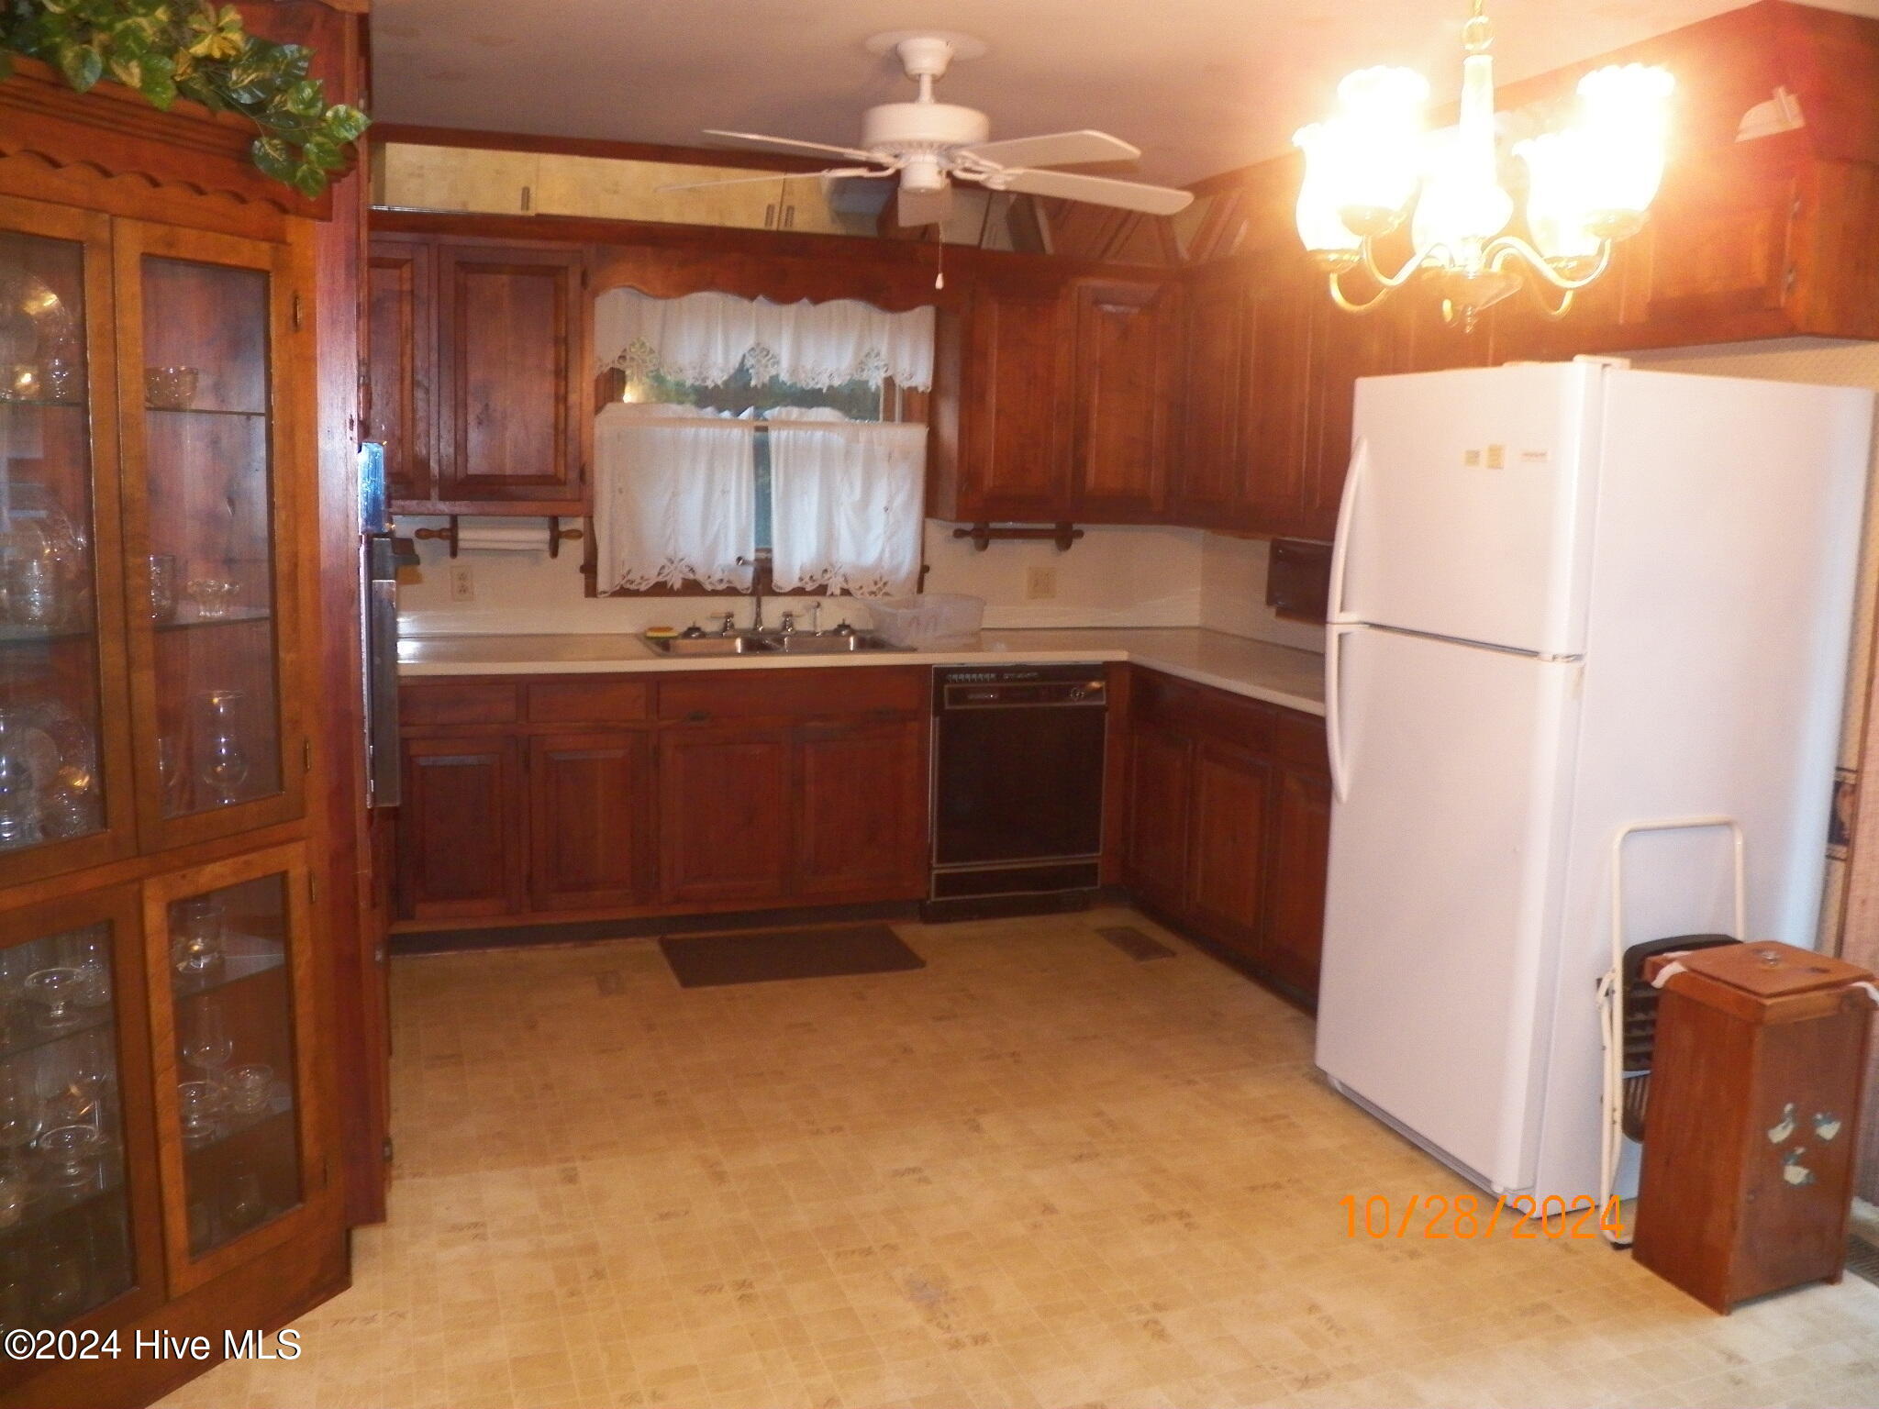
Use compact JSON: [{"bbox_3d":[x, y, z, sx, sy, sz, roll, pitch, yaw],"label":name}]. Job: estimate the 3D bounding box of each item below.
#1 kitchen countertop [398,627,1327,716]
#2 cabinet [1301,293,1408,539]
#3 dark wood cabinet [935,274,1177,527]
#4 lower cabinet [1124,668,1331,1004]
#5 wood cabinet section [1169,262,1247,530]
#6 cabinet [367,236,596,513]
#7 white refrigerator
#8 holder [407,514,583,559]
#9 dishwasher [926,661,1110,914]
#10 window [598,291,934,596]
[{"bbox_3d":[-0.083,-0.087,4.436,3.004,0.039,2.060,-2,9,-19],"label":"kitchen countertop"},{"bbox_3d":[1.329,-0.879,4.393,0.319,0.813,0.519,-2,9,-19],"label":"cabinet"},{"bbox_3d":[0.407,-1.072,5.380,0.818,0.848,0.319,-2,9,-19],"label":"dark wood cabinet"},{"bbox_3d":[1.135,0.373,4.593,0.622,0.858,1.372,-2,9,-19],"label":"lower cabinet"},{"bbox_3d":[1.079,-1.034,5.173,0.320,0.870,0.450,-2,9,-18],"label":"wood cabinet section"},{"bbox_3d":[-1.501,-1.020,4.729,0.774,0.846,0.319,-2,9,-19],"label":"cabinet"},{"bbox_3d":[1.381,0.146,3.374,0.775,1.681,0.694,-2,9,-19],"label":"white refrigerator"},{"bbox_3d":[-1.391,-0.531,4.798,0.512,0.132,0.127,-2,9,-19],"label":"holder"},{"bbox_3d":[0.166,0.245,5.291,0.613,0.856,0.598,-2,9,-19],"label":"dishwasher"},{"bbox_3d":[-0.590,-0.891,5.211,1.215,1.063,0.098,-2,9,-19],"label":"window"}]

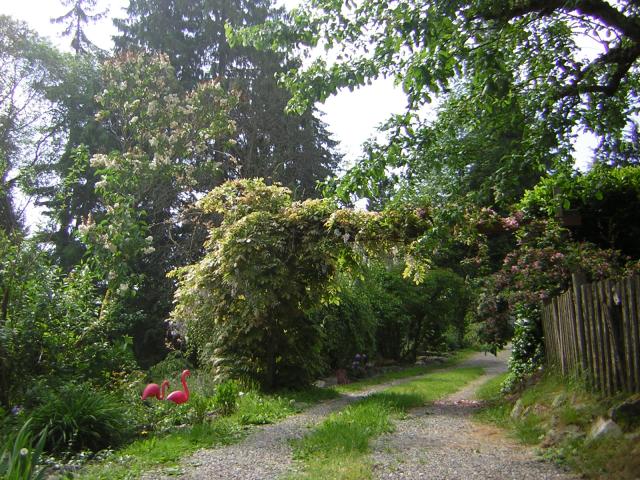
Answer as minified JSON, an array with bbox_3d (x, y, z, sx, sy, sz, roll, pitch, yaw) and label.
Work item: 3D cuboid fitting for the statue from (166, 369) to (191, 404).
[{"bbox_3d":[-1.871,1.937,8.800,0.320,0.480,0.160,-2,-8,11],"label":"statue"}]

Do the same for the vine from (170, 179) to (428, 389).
[{"bbox_3d":[-0.407,0.863,13.200,4.800,4.000,2.600,-2,-8,18],"label":"vine"}]

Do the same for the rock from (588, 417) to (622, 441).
[{"bbox_3d":[2.917,1.926,6.800,0.330,0.240,0.280,-2,-8,12],"label":"rock"}]

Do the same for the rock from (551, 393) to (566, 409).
[{"bbox_3d":[2.938,1.977,8.200,0.190,0.190,0.160,-2,-8,12],"label":"rock"}]

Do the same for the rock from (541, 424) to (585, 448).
[{"bbox_3d":[2.532,2.052,6.950,0.430,0.250,0.320,-2,-8,12],"label":"rock"}]

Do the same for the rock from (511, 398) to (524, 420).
[{"bbox_3d":[2.552,2.190,8.600,0.180,0.270,0.180,-2,-8,12],"label":"rock"}]

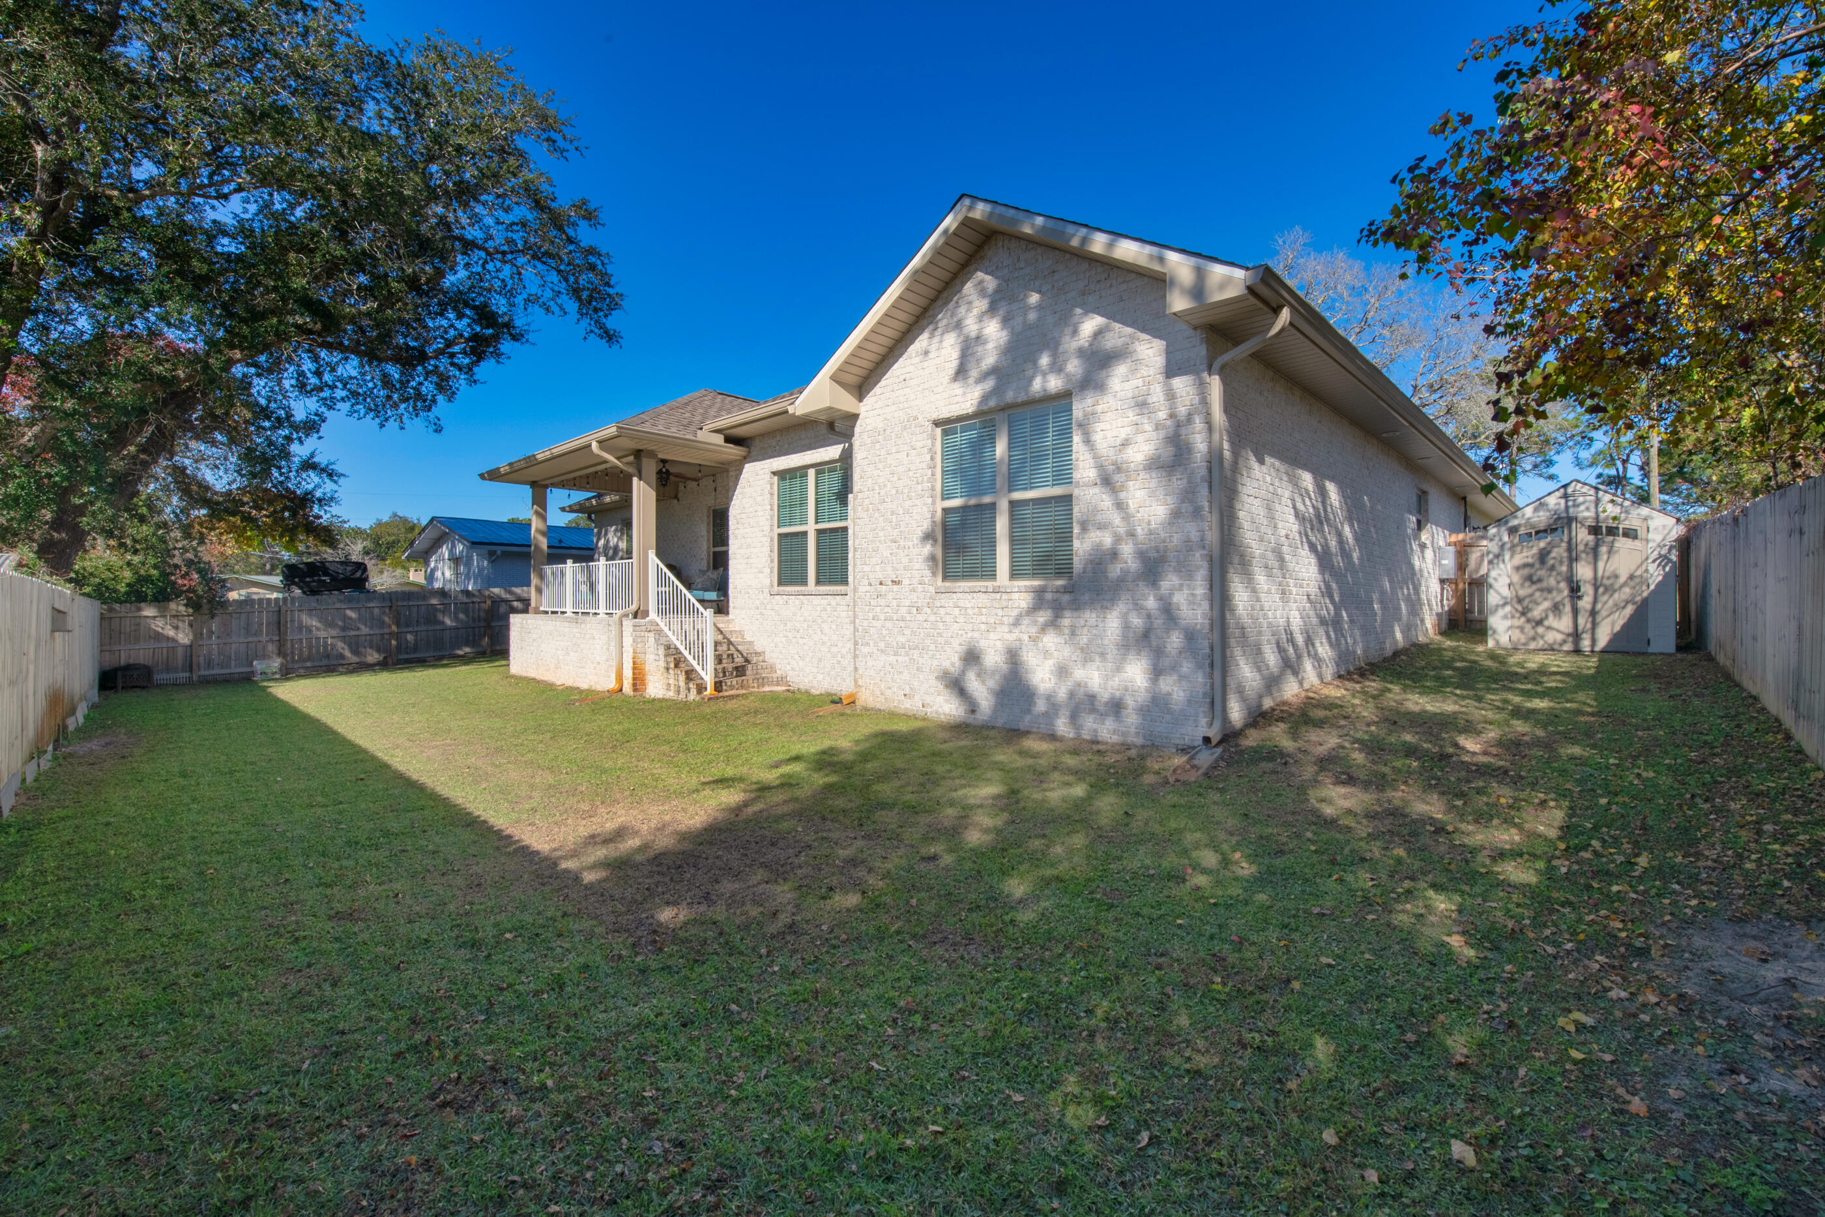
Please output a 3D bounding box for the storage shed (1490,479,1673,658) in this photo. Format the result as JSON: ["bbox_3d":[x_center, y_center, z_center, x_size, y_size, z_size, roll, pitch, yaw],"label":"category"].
[{"bbox_3d":[10.980,-0.690,11.696,2.200,2.630,2.300,1,2,44],"label":"storage shed"}]

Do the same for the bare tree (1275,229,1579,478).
[{"bbox_3d":[21.248,-7.980,29.991,11.000,16.100,11.000,1,2,44],"label":"bare tree"}]

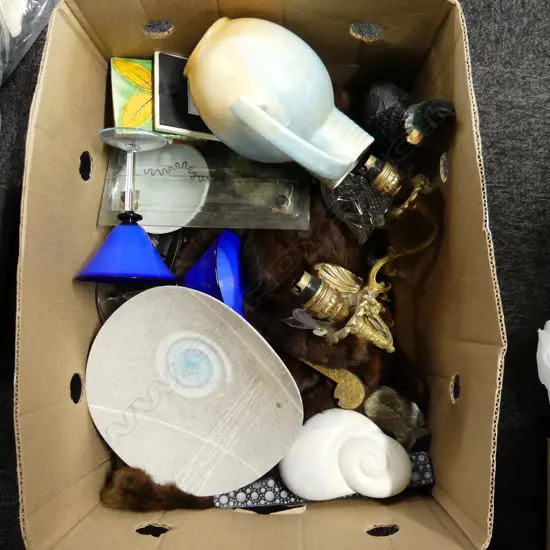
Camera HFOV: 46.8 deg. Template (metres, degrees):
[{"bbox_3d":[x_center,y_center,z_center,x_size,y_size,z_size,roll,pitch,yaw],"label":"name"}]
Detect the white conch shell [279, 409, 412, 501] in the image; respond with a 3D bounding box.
[{"bbox_3d":[0.073,0.186,0.655,0.136,0.085,0.093,0,80,0],"label":"white conch shell"}]

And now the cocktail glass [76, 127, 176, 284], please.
[{"bbox_3d":[-0.153,-0.070,0.670,0.104,0.104,0.151,1,84,0],"label":"cocktail glass"}]

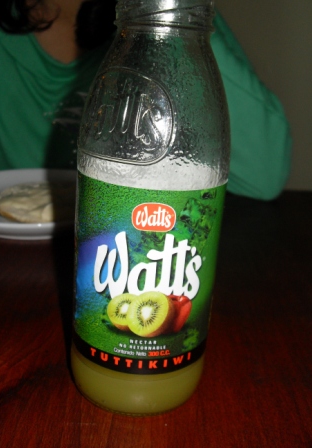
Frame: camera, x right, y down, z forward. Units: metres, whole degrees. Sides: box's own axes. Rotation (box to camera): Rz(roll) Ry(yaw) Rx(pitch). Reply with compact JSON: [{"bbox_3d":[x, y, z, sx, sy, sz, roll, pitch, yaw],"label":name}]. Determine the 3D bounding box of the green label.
[{"bbox_3d":[-0.005,0.014,0.209,0.061,0.077,0.061,3,19,-4],"label":"green label"}]

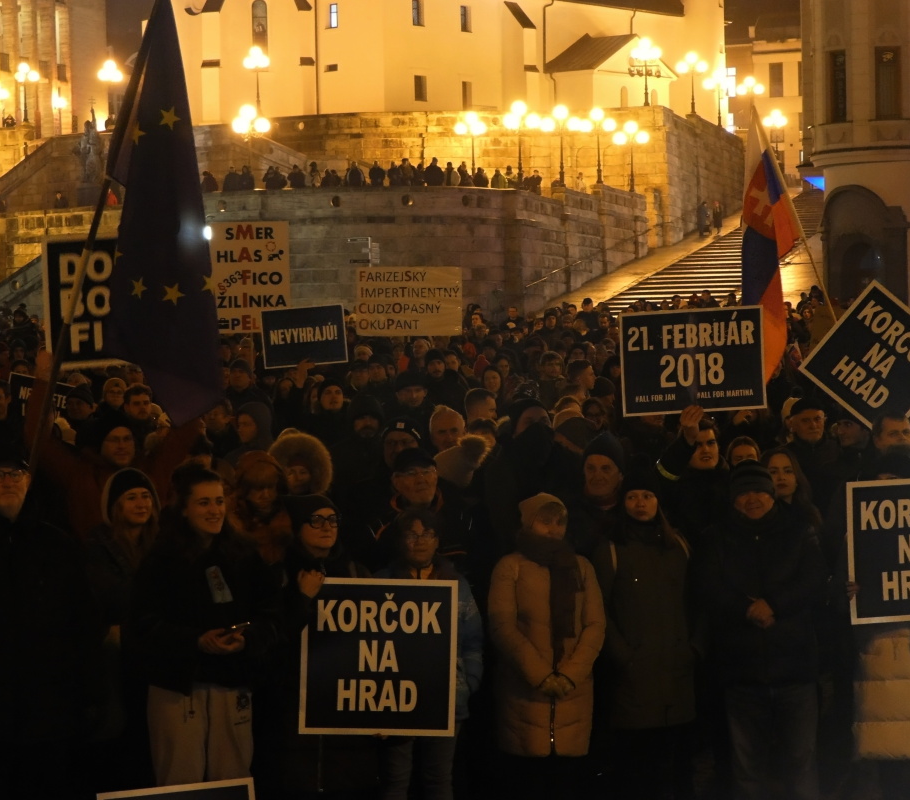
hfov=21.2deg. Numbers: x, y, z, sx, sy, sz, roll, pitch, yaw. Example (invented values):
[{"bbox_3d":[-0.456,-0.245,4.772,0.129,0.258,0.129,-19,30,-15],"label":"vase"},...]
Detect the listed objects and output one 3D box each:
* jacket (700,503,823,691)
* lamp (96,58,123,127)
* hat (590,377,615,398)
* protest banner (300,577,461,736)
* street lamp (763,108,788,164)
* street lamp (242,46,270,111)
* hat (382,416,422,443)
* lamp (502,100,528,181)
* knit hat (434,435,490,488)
[{"bbox_3d":[1.289,0.815,10.200,0.530,0.760,0.380,-1,3,3],"label":"jacket"},{"bbox_3d":[-15.858,-14.155,112.000,1.200,3.100,0.900,-1,2,0],"label":"lamp"},{"bbox_3d":[1.137,-0.096,18.700,0.220,0.165,0.200,-1,3,0],"label":"hat"},{"bbox_3d":[-0.338,1.132,10.700,0.686,0.686,0.012,1,3,-1],"label":"protest banner"},{"bbox_3d":[18.499,-15.162,140.000,1.400,2.950,0.480,-1,3,13],"label":"street lamp"},{"bbox_3d":[-7.468,-12.024,92.000,0.600,2.700,1.200,-4,4,-45],"label":"street lamp"},{"bbox_3d":[-0.262,0.144,11.900,0.195,0.140,0.220,-1,3,-2],"label":"hat"},{"bbox_3d":[2.269,-8.733,83.000,1.200,3.000,0.800,-1,2,0],"label":"lamp"},{"bbox_3d":[0.029,0.278,10.900,0.220,0.250,0.210,21,0,-6],"label":"knit hat"}]

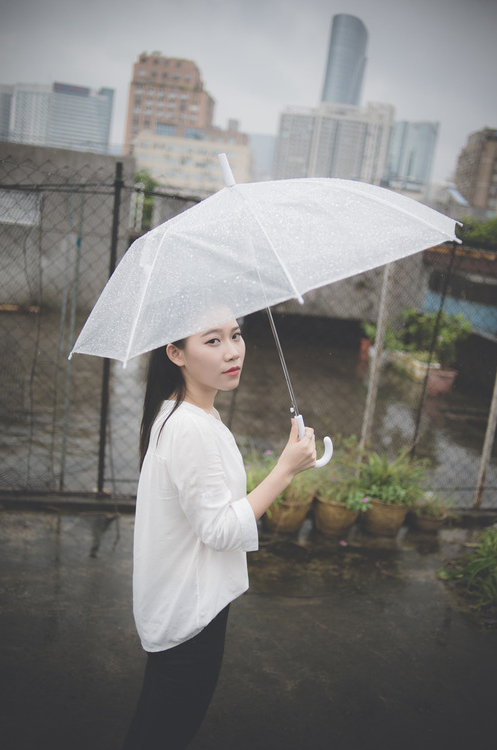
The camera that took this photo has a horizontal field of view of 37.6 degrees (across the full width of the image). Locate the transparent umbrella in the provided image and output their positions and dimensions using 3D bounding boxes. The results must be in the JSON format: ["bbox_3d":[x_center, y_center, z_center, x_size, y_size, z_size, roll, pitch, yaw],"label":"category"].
[{"bbox_3d":[0.059,-0.140,1.743,0.960,0.776,0.980,-17,11,4],"label":"transparent umbrella"}]

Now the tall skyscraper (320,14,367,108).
[{"bbox_3d":[86.057,-245.003,772.294,43.000,255.000,43.000,7,10,0],"label":"tall skyscraper"}]

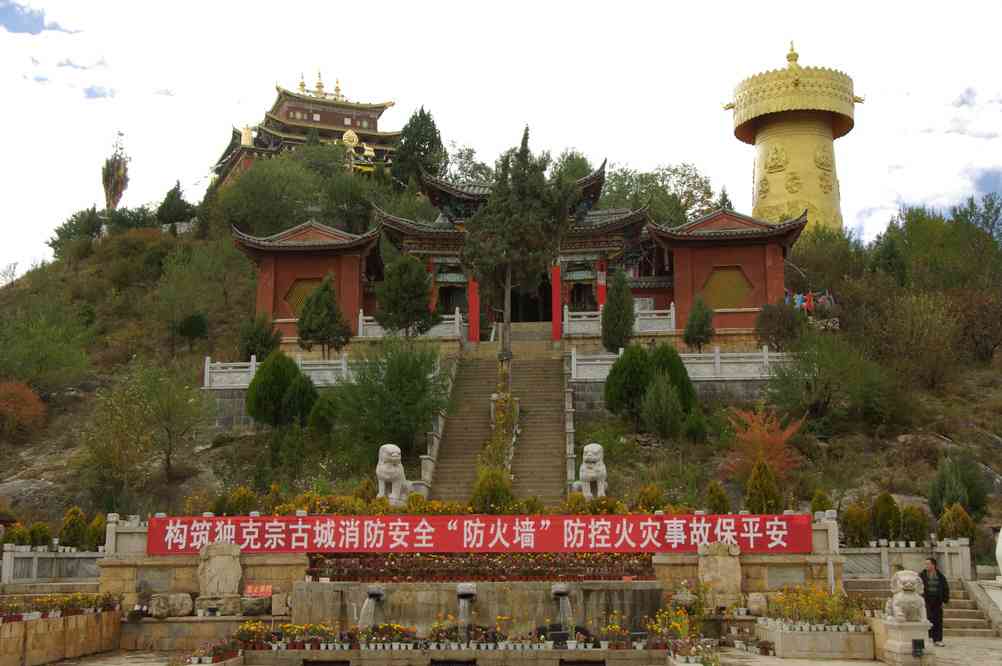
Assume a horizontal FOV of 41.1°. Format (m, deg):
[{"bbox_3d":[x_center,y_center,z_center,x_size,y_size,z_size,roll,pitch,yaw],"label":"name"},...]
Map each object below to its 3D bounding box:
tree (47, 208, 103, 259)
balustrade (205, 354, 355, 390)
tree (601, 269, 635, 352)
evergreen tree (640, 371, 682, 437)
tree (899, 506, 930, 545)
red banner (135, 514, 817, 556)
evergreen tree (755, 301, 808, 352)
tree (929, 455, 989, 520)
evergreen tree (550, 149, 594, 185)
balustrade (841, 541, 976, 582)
[{"bbox_3d":[-25.444,-6.024,80.000,3.400,3.300,3.200,-1,-10,3],"label":"tree"},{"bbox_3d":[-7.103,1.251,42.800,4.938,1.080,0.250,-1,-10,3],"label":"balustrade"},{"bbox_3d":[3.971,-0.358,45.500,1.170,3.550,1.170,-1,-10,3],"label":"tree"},{"bbox_3d":[4.709,2.134,39.364,1.239,1.956,1.177,0,-10,0],"label":"evergreen tree"},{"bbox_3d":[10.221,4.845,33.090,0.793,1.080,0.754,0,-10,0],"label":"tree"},{"bbox_3d":[-0.422,4.066,26.800,13.300,0.780,0.080,-1,-10,3],"label":"red banner"},{"bbox_3d":[10.123,0.072,48.169,1.871,2.452,1.871,0,-10,0],"label":"evergreen tree"},{"bbox_3d":[11.483,3.978,33.500,1.506,1.847,1.506,-4,-10,19],"label":"tree"},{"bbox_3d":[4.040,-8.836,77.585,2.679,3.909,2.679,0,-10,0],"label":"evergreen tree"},{"bbox_3d":[9.685,5.396,31.800,3.100,0.960,0.350,-1,-10,3],"label":"balustrade"}]

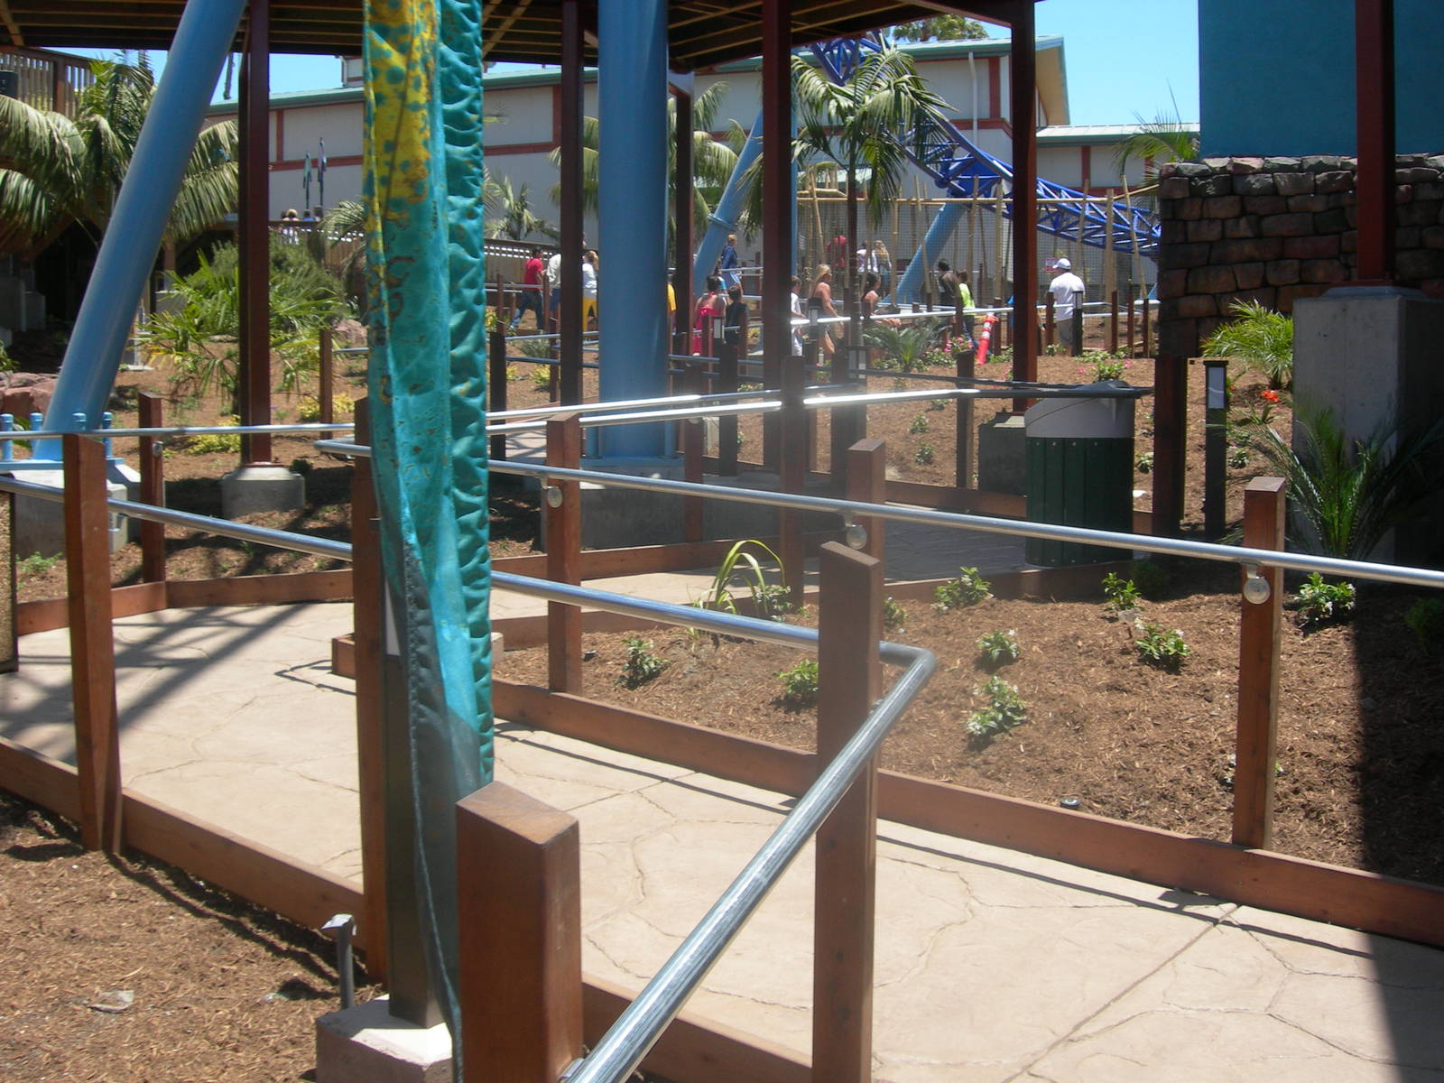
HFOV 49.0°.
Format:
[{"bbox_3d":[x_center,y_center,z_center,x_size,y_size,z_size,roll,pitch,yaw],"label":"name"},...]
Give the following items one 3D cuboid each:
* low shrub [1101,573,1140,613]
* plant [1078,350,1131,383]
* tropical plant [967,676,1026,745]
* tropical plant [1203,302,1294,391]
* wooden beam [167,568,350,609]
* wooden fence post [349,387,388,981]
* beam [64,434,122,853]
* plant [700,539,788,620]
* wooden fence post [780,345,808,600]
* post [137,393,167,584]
[{"bbox_3d":[1.764,0.227,7.000,0.175,0.180,0.170,0,5,0],"label":"low shrub"},{"bbox_3d":[3.408,-1.534,14.088,0.460,0.330,0.420,2,4,13],"label":"plant"},{"bbox_3d":[0.919,0.559,5.309,0.200,0.210,0.200,1,4,10],"label":"tropical plant"},{"bbox_3d":[4.958,-1.801,14.500,1.100,0.820,1.000,0,5,0],"label":"tropical plant"},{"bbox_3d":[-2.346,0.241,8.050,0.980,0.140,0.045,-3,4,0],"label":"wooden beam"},{"bbox_3d":[-0.762,0.333,3.600,0.092,1.314,0.092,4,6,39],"label":"wooden fence post"},{"bbox_3d":[-1.754,0.285,4.420,0.092,1.145,0.092,4,6,38],"label":"beam"},{"bbox_3d":[0.097,0.188,6.950,0.405,0.380,0.320,0,4,0],"label":"plant"},{"bbox_3d":[0.318,-0.253,7.030,0.092,1.131,0.092,-1,5,-17],"label":"wooden fence post"},{"bbox_3d":[-2.944,-0.269,8.200,0.092,0.975,0.092,2,5,21],"label":"post"}]

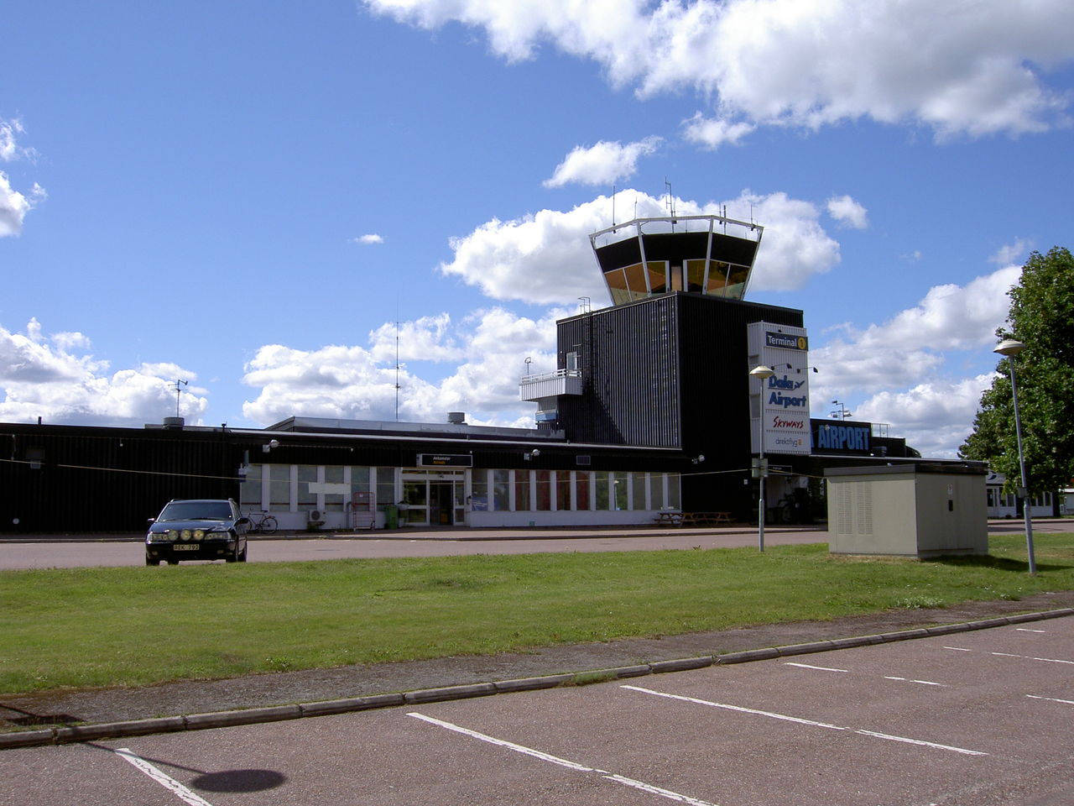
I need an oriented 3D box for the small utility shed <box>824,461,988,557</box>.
[{"bbox_3d":[9.463,2.758,26.938,3.200,2.220,2.630,4,-8,-37],"label":"small utility shed"}]

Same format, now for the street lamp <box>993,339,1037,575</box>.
[{"bbox_3d":[10.406,1.141,22.668,0.640,5.040,0.640,2,-8,-37],"label":"street lamp"}]

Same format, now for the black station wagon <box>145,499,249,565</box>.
[{"bbox_3d":[-7.301,2.819,23.069,1.770,1.450,4.720,1,-6,-12],"label":"black station wagon"}]

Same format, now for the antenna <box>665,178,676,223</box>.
[{"bbox_3d":[8.726,-13.147,68.776,0.600,3.004,0.400,4,-8,-37],"label":"antenna"}]

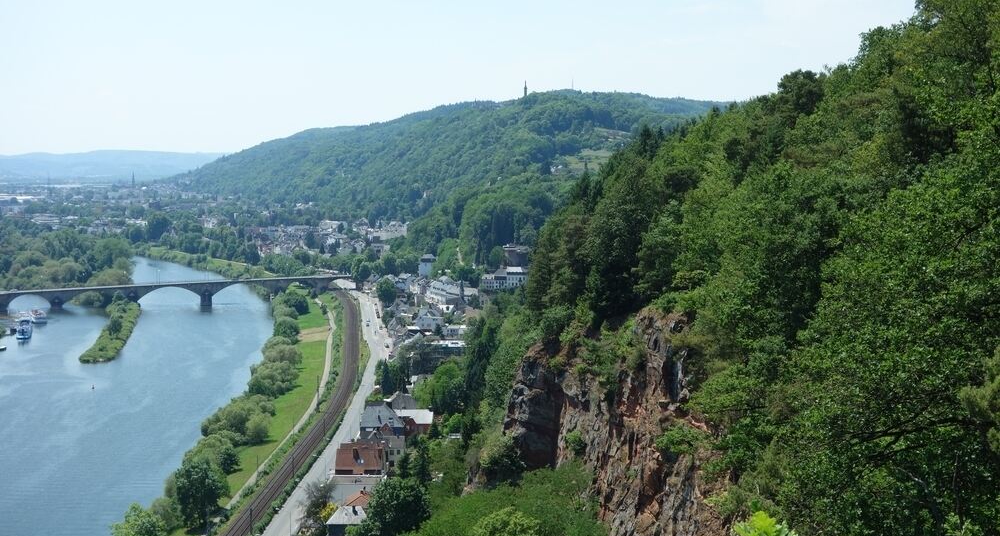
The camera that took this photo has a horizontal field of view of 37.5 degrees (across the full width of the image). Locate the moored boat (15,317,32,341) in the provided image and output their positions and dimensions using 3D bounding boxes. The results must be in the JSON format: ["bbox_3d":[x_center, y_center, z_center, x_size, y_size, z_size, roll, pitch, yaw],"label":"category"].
[{"bbox_3d":[-272.381,34.986,843.394,8.200,7.500,38.000,-1,4,-16],"label":"moored boat"}]

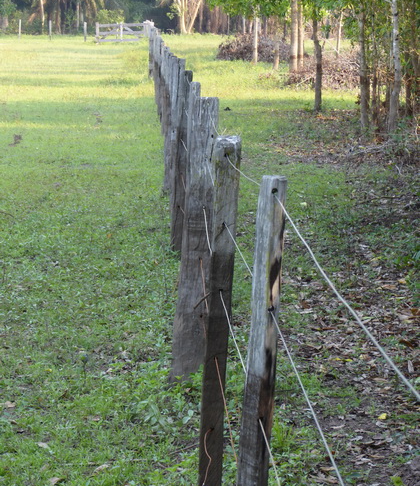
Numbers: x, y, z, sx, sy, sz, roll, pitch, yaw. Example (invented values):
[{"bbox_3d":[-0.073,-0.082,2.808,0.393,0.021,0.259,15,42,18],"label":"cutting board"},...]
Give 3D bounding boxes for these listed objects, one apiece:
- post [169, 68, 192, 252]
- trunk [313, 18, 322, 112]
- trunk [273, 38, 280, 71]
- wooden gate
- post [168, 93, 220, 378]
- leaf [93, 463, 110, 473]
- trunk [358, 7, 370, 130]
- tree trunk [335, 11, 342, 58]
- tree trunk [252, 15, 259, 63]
[{"bbox_3d":[-0.188,-0.574,15.318,0.090,1.277,0.095,3,6,-2],"label":"post"},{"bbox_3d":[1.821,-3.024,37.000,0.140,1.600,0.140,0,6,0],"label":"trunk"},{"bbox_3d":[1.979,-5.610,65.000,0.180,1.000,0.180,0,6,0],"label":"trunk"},{"bbox_3d":[-4.776,-11.759,122.000,3.350,1.240,0.140,0,6,0],"label":"wooden gate"},{"bbox_3d":[-0.061,-0.020,9.600,0.140,1.270,0.130,4,6,0],"label":"post"},{"bbox_3d":[-0.393,0.817,7.910,0.045,0.025,0.085,3,7,26],"label":"leaf"},{"bbox_3d":[2.222,-2.497,31.413,0.150,1.771,0.130,0,6,0],"label":"trunk"},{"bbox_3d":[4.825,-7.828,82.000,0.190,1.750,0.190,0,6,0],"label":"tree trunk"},{"bbox_3d":[1.571,-7.015,75.393,0.170,1.667,0.160,0,6,0],"label":"tree trunk"}]

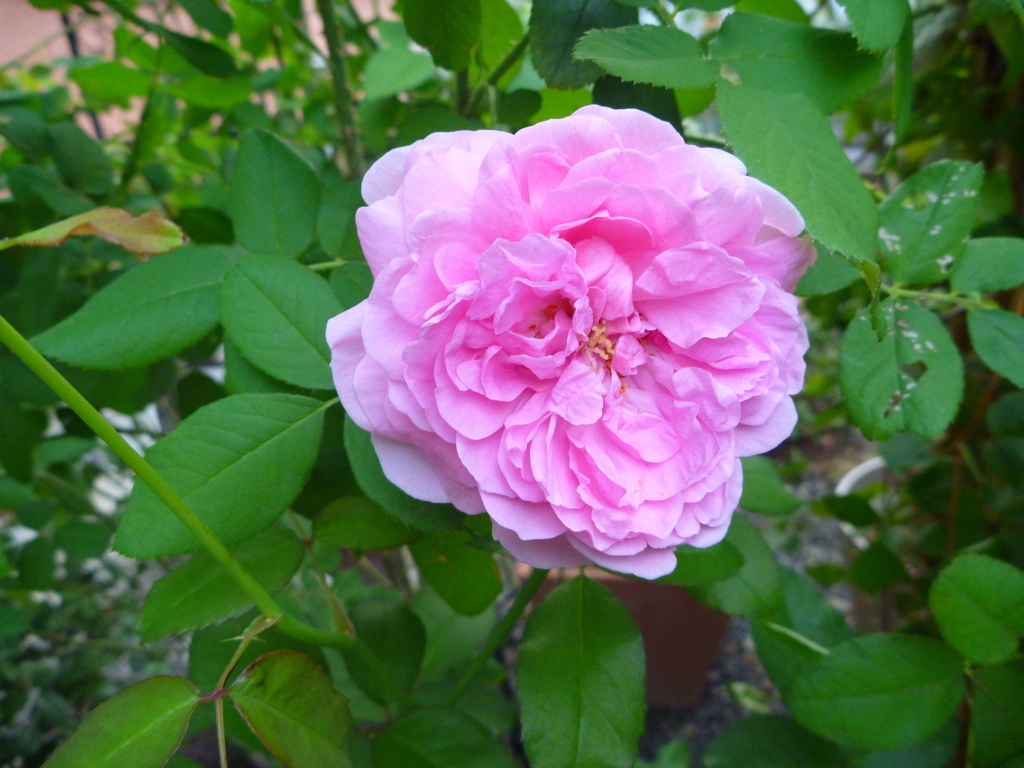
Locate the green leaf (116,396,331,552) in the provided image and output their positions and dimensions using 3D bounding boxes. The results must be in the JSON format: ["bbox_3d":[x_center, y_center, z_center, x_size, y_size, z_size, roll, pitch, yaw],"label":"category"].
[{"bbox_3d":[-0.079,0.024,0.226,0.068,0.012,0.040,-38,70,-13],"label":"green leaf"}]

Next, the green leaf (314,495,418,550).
[{"bbox_3d":[-0.046,0.046,0.267,0.033,0.006,0.023,7,47,-18],"label":"green leaf"}]

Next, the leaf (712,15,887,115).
[{"bbox_3d":[0.075,-0.083,0.215,0.055,0.010,0.032,-6,62,-22],"label":"leaf"}]

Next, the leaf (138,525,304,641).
[{"bbox_3d":[-0.085,0.058,0.244,0.049,0.008,0.026,-27,56,-14],"label":"leaf"}]

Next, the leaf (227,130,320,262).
[{"bbox_3d":[-0.075,-0.059,0.255,0.028,0.007,0.050,-12,66,-4],"label":"leaf"}]

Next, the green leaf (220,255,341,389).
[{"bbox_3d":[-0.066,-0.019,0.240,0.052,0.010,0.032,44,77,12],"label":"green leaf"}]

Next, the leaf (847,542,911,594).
[{"bbox_3d":[0.204,0.102,0.460,0.035,0.010,0.029,-8,60,-5],"label":"leaf"}]

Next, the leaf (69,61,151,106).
[{"bbox_3d":[-0.206,-0.156,0.425,0.038,0.009,0.026,2,59,-15],"label":"leaf"}]

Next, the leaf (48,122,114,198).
[{"bbox_3d":[-0.219,-0.114,0.422,0.026,0.009,0.052,-33,72,-19],"label":"leaf"}]

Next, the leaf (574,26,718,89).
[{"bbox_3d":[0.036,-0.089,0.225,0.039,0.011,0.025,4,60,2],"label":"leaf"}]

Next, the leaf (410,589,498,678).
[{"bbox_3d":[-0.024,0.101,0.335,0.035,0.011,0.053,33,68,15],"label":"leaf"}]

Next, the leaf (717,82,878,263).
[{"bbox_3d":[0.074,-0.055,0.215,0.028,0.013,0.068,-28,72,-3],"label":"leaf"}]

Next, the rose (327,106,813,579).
[{"bbox_3d":[0.012,-0.008,0.178,0.099,0.095,0.055,-1,-7,-2],"label":"rose"}]

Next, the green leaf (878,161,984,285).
[{"bbox_3d":[0.134,-0.051,0.263,0.026,0.007,0.053,30,72,20],"label":"green leaf"}]

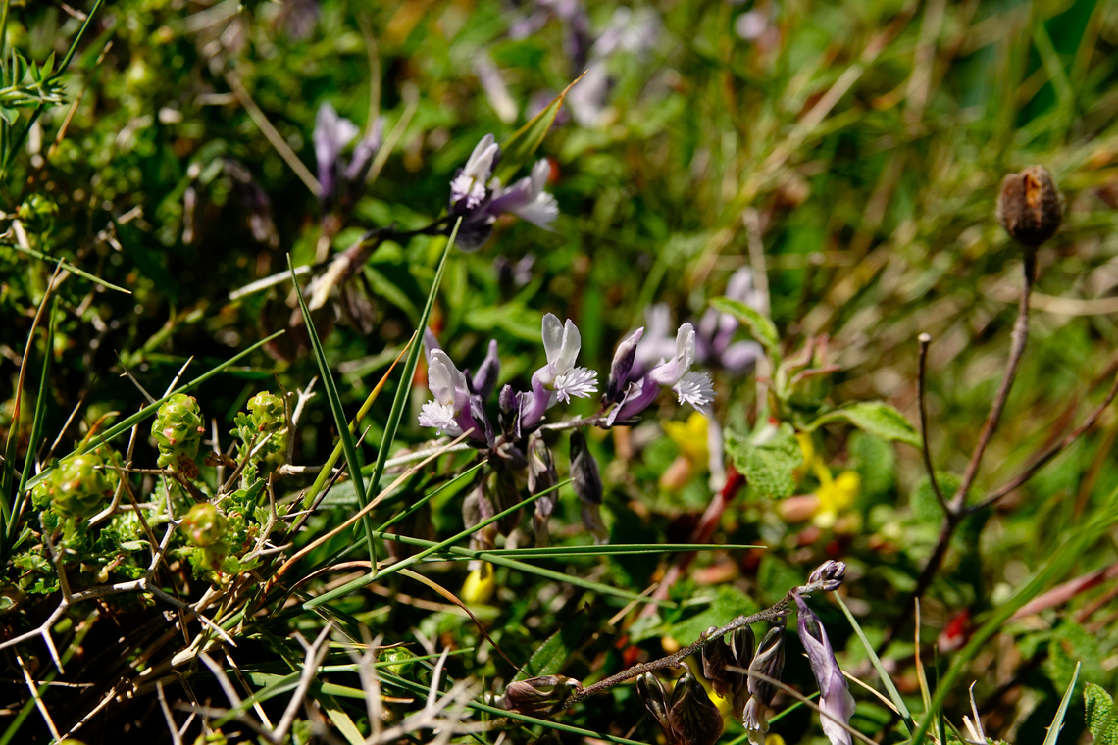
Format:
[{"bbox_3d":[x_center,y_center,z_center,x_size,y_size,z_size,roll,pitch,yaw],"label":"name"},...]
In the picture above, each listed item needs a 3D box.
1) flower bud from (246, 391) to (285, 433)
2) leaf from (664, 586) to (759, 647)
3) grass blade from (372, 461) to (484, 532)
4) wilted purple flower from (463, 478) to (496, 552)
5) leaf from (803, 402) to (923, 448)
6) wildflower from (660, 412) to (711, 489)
[{"bbox_3d":[-0.039,0.005,0.241,0.005,0.006,0.005,0,27,0],"label":"flower bud"},{"bbox_3d":[0.021,0.034,0.255,0.013,0.006,0.009,0,27,0],"label":"leaf"},{"bbox_3d":[-0.017,0.016,0.240,0.018,0.002,0.002,-33,9,6],"label":"grass blade"},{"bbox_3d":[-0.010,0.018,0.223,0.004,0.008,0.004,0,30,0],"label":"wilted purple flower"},{"bbox_3d":[0.045,0.008,0.266,0.017,0.005,0.006,0,27,0],"label":"leaf"},{"bbox_3d":[0.019,0.012,0.272,0.007,0.011,0.008,0,27,0],"label":"wildflower"}]

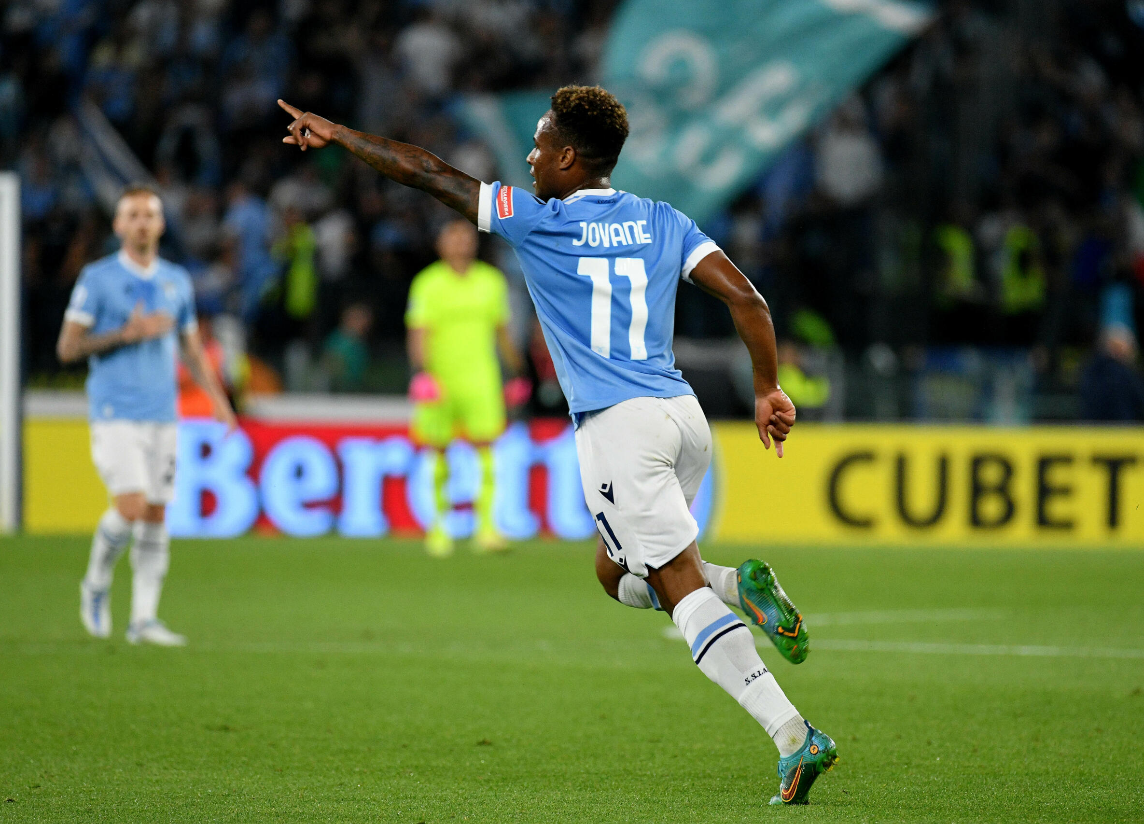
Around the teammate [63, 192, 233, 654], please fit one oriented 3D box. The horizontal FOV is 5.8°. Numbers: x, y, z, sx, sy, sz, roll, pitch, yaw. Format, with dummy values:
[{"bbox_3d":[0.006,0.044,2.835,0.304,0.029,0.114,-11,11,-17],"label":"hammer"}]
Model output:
[{"bbox_3d":[-1.661,0.015,44.300,0.660,1.790,0.530,0,0,-24],"label":"teammate"}]

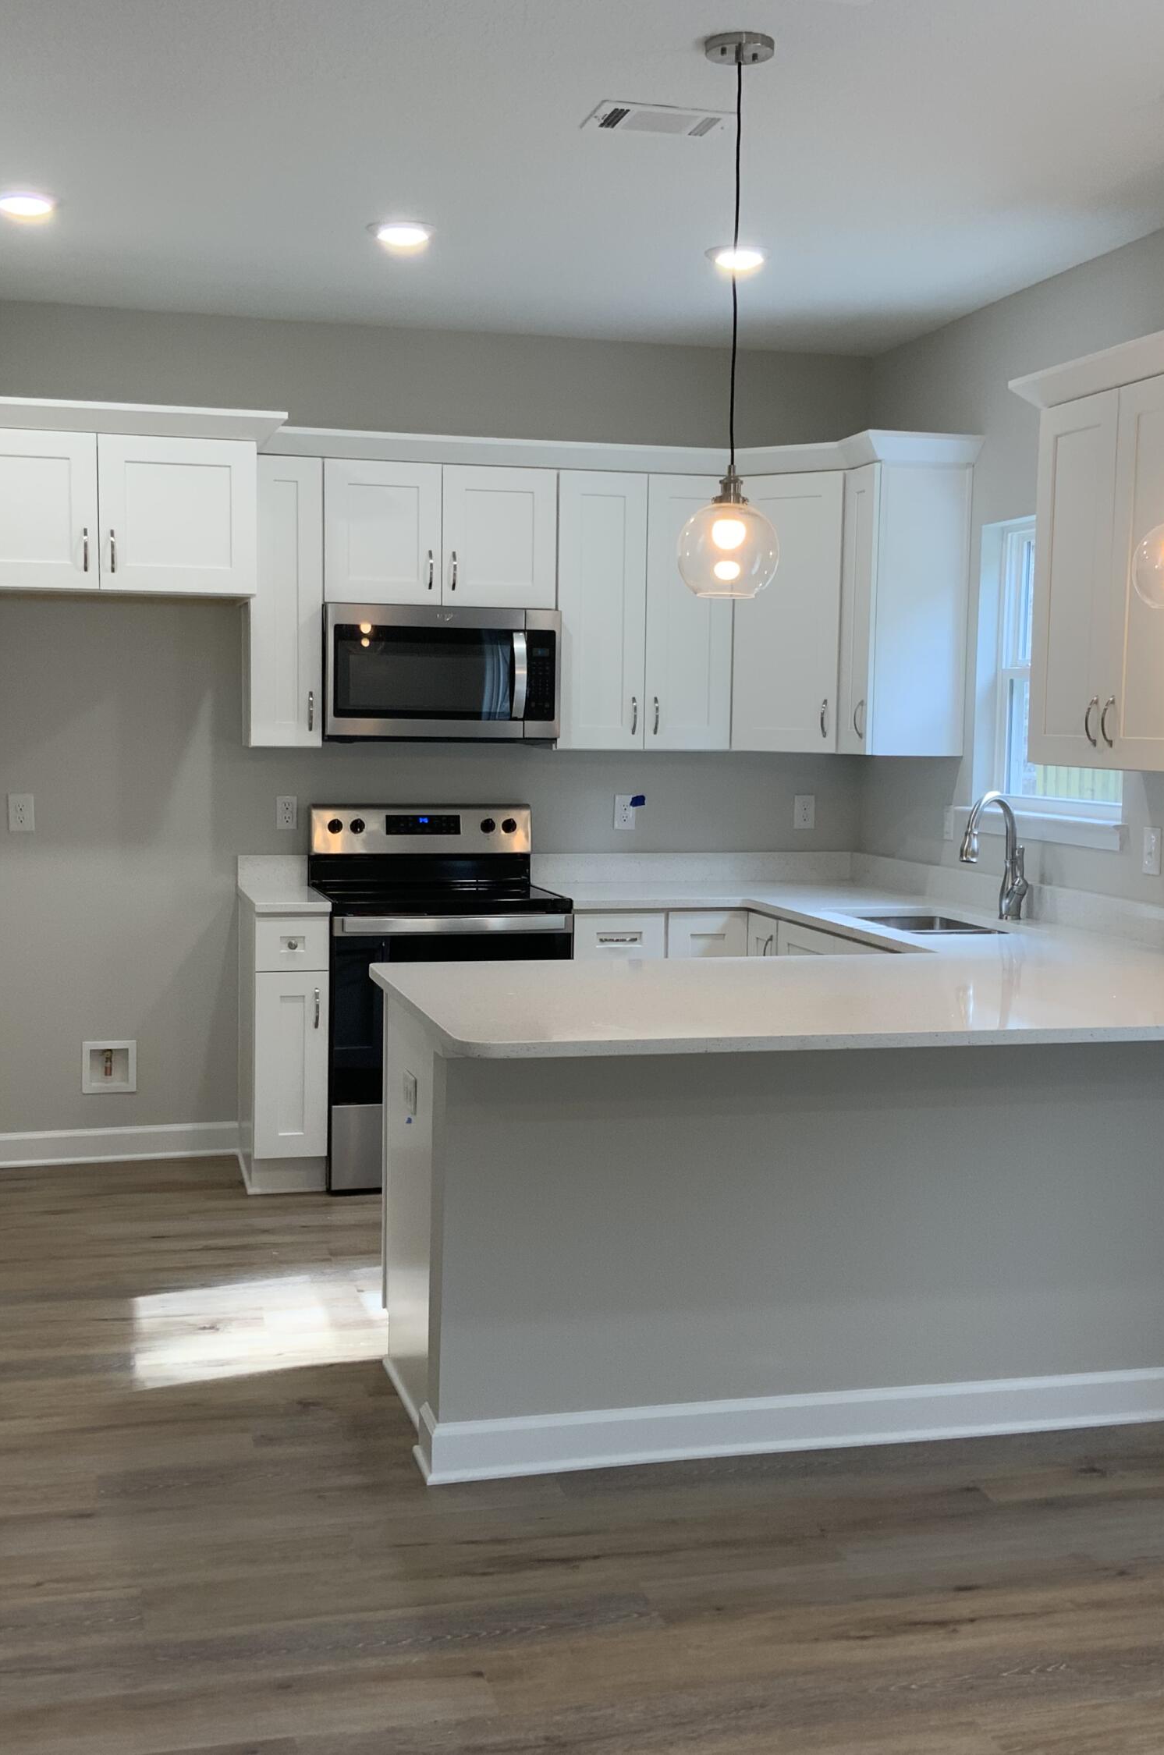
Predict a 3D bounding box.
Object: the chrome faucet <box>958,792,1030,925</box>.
[{"bbox_3d":[1.195,-0.057,5.676,0.225,0.370,0.080,-3,6,-36],"label":"chrome faucet"}]

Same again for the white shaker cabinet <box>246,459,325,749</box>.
[{"bbox_3d":[-0.931,-0.863,6.183,0.231,0.904,0.030,-1,5,-15],"label":"white shaker cabinet"}]

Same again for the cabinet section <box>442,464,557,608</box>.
[{"bbox_3d":[-0.265,-1.098,6.340,0.378,0.447,0.025,0,5,-15],"label":"cabinet section"}]

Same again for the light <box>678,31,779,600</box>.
[{"bbox_3d":[0.293,-1.059,3.727,0.200,1.035,0.200,1,5,0],"label":"light"}]

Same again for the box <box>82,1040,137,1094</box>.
[{"bbox_3d":[-1.562,0.626,6.495,0.168,0.180,0.080,-1,5,-15],"label":"box"}]

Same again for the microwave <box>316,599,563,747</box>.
[{"bbox_3d":[-0.485,-0.661,6.444,0.760,0.433,0.410,0,5,-15],"label":"microwave"}]

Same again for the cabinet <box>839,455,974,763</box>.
[{"bbox_3d":[1.034,-0.847,6.284,0.332,0.906,0.230,0,5,-15],"label":"cabinet"}]

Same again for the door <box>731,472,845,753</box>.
[{"bbox_3d":[0.679,-0.866,6.458,0.389,0.906,0.025,3,5,30],"label":"door"}]

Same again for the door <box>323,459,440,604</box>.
[{"bbox_3d":[-0.634,-1.095,6.244,0.378,0.447,0.025,0,5,-15],"label":"door"}]

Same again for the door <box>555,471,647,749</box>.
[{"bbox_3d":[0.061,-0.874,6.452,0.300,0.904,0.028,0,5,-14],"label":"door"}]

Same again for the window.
[{"bbox_3d":[1.382,-0.586,5.729,0.120,0.950,0.920,0,5,-15],"label":"window"}]

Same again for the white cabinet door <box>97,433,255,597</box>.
[{"bbox_3d":[-1.187,-1.063,5.772,0.453,0.447,0.025,0,5,-15],"label":"white cabinet door"}]

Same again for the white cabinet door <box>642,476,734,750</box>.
[{"bbox_3d":[0.359,-0.874,6.518,0.301,0.901,0.025,0,5,-15],"label":"white cabinet door"}]

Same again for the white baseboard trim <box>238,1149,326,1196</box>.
[{"bbox_3d":[-0.916,0.927,6.115,0.245,0.110,0.030,0,5,-15],"label":"white baseboard trim"}]

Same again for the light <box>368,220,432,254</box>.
[{"bbox_3d":[-0.480,-1.703,5.204,0.177,0.025,0.177,-1,5,-15],"label":"light"}]

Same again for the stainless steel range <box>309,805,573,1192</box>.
[{"bbox_3d":[-0.471,0.372,6.399,0.757,1.186,0.640,-1,5,-15],"label":"stainless steel range"}]

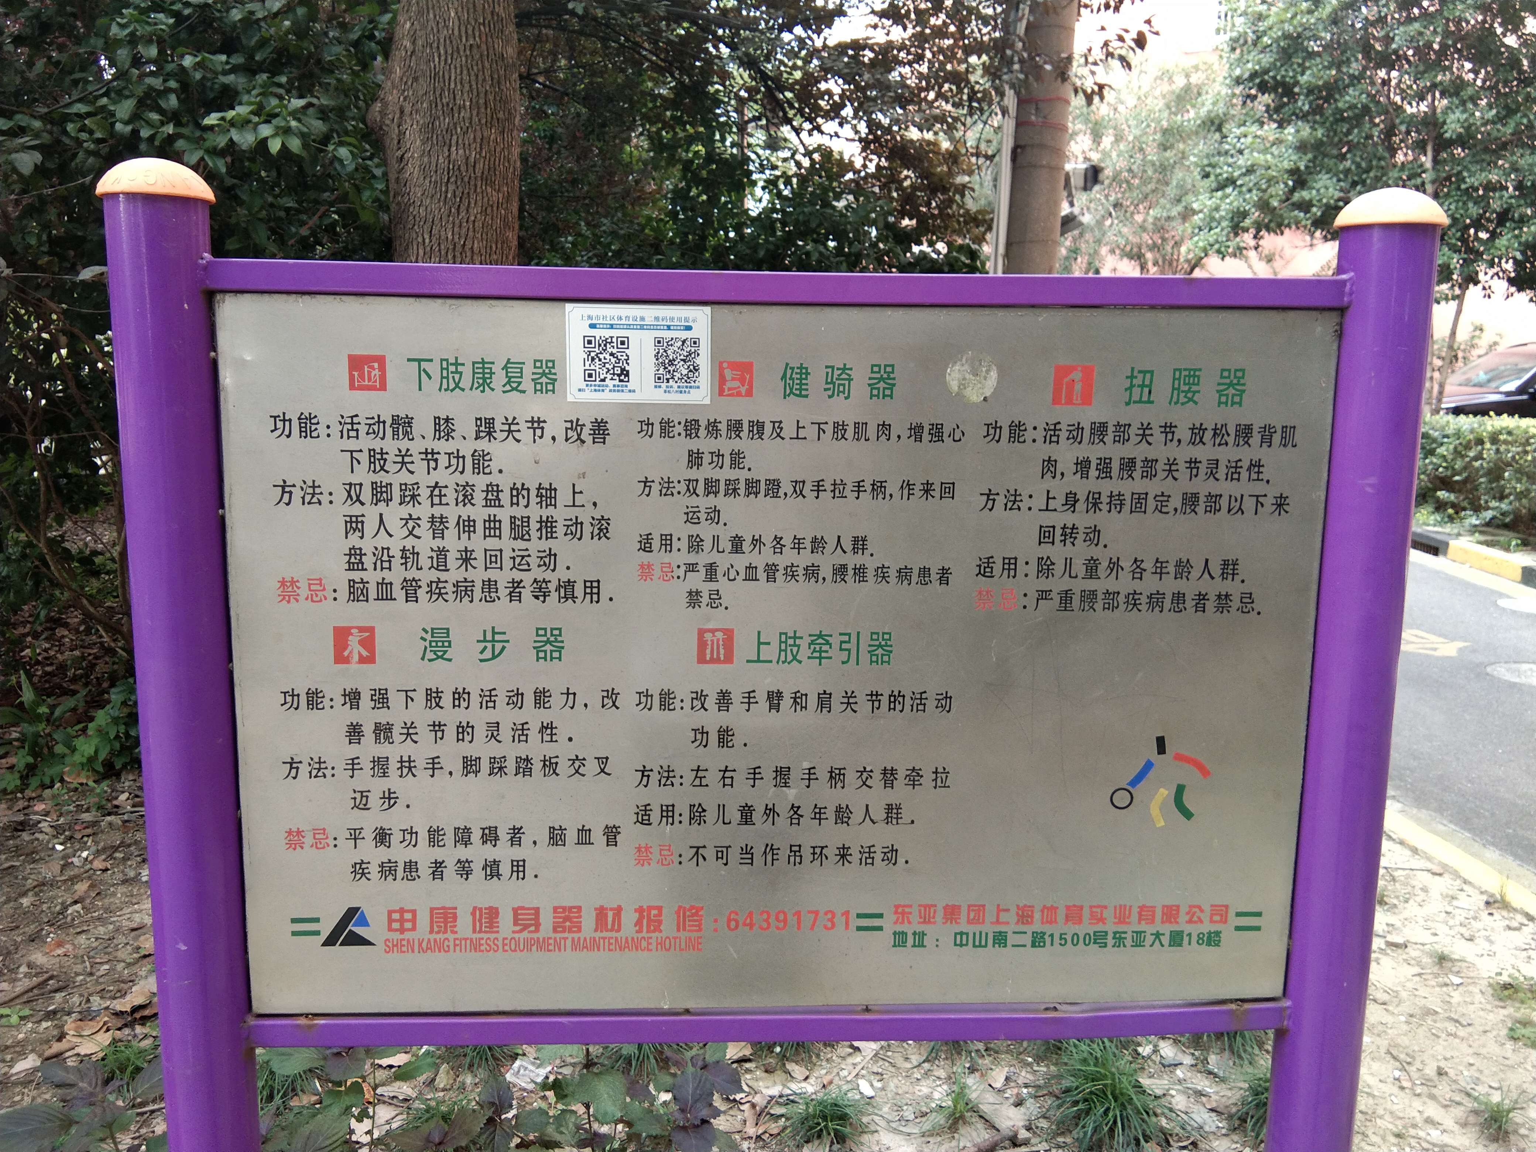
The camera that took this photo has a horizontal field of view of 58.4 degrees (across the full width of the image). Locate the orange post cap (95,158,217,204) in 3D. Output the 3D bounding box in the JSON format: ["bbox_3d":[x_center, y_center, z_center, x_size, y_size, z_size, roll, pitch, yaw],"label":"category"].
[{"bbox_3d":[-0.660,-0.428,1.485,0.120,0.042,0.120,0,10,-4],"label":"orange post cap"}]

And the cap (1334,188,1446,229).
[{"bbox_3d":[0.716,-0.425,1.579,0.120,0.042,0.120,1,10,0],"label":"cap"}]

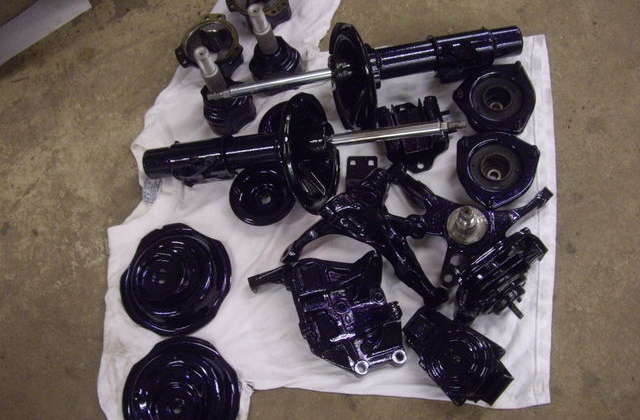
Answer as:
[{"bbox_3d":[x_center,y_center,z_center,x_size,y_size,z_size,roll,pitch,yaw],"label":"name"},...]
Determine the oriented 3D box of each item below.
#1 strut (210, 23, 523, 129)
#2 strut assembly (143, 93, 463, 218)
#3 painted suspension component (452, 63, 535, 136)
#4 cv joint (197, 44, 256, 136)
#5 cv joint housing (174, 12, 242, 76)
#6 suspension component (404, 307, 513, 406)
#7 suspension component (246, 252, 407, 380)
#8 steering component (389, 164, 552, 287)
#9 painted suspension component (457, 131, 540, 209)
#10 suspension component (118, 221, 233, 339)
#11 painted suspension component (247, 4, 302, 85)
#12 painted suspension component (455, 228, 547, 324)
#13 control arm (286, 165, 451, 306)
[{"bbox_3d":[0.084,-0.230,1.161,0.540,0.175,0.190,-12,71,-9],"label":"strut"},{"bbox_3d":[-0.044,-0.099,1.146,0.571,0.195,0.195,-5,62,21],"label":"strut assembly"},{"bbox_3d":[0.299,-0.184,1.208,0.135,0.055,0.144,-4,63,7],"label":"painted suspension component"},{"bbox_3d":[-0.179,-0.223,1.236,0.096,0.180,0.096,-4,63,7],"label":"cv joint"},{"bbox_3d":[-0.191,-0.282,1.271,0.116,0.073,0.112,-3,73,2],"label":"cv joint housing"},{"bbox_3d":[0.215,0.228,1.092,0.174,0.080,0.105,39,79,13],"label":"suspension component"},{"bbox_3d":[0.014,0.159,1.084,0.217,0.085,0.209,-17,72,0],"label":"suspension component"},{"bbox_3d":[0.237,0.008,1.088,0.249,0.110,0.215,-4,63,7],"label":"steering component"},{"bbox_3d":[0.308,-0.067,1.213,0.138,0.050,0.125,8,68,12],"label":"painted suspension component"},{"bbox_3d":[-0.238,0.112,1.149,0.186,0.035,0.188,-5,72,4],"label":"suspension component"},{"bbox_3d":[-0.088,-0.272,1.183,0.090,0.175,0.090,0,73,6],"label":"painted suspension component"},{"bbox_3d":[0.278,0.111,1.065,0.170,0.100,0.113,-35,73,-6],"label":"painted suspension component"},{"bbox_3d":[0.061,0.075,1.098,0.217,0.100,0.236,-26,72,-3],"label":"control arm"}]

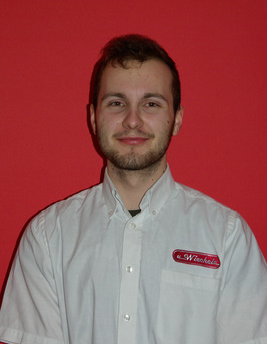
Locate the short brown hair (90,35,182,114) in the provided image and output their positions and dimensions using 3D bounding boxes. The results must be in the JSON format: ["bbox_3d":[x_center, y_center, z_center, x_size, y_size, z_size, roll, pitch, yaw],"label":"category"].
[{"bbox_3d":[0.006,-0.176,1.985,0.167,0.170,0.200,1,3,5],"label":"short brown hair"}]

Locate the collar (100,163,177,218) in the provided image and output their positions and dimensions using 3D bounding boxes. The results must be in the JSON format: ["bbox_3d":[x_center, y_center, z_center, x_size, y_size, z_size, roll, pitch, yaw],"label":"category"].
[{"bbox_3d":[0.011,0.036,2.000,0.142,0.105,0.140,1,3,5],"label":"collar"}]

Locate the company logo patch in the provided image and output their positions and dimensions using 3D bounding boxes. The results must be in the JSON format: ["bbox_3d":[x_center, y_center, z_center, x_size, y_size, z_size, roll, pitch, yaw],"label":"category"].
[{"bbox_3d":[0.118,0.162,1.950,0.092,0.028,0.008,8,-10,-9],"label":"company logo patch"}]

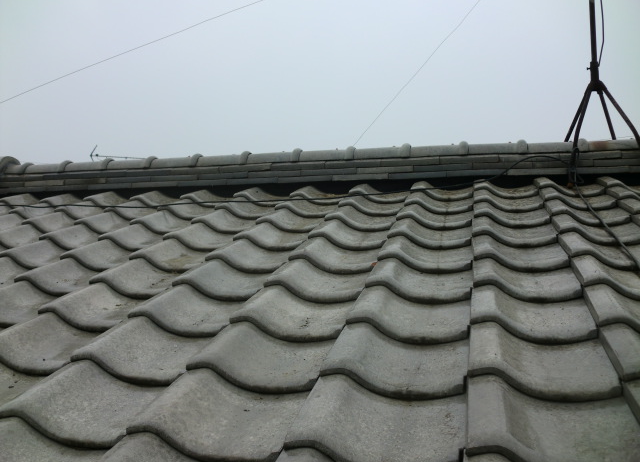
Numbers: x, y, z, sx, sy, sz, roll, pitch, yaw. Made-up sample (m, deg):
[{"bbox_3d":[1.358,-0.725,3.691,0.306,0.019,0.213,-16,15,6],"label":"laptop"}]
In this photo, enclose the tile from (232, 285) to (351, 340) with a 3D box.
[{"bbox_3d":[-0.031,0.190,1.573,0.285,0.060,0.285,-1,11,14],"label":"tile"}]

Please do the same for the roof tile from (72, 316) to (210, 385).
[{"bbox_3d":[-0.339,0.252,1.432,0.285,0.063,0.280,-1,11,14],"label":"roof tile"}]

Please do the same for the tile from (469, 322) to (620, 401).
[{"bbox_3d":[0.428,0.231,1.222,0.285,0.060,0.285,-1,11,14],"label":"tile"}]

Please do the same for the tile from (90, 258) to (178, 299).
[{"bbox_3d":[-0.475,0.128,1.924,0.285,0.060,0.285,-1,11,14],"label":"tile"}]

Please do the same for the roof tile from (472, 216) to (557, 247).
[{"bbox_3d":[0.648,-0.001,2.110,0.285,0.060,0.285,-1,11,14],"label":"roof tile"}]

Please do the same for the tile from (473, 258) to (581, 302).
[{"bbox_3d":[0.545,0.116,1.666,0.285,0.060,0.285,-1,11,14],"label":"tile"}]

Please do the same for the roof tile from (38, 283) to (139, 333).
[{"bbox_3d":[-0.536,0.192,1.718,0.285,0.063,0.280,-1,11,14],"label":"roof tile"}]

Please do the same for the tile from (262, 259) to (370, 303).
[{"bbox_3d":[0.027,0.129,1.808,0.285,0.063,0.280,-1,11,14],"label":"tile"}]

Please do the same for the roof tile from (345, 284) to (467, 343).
[{"bbox_3d":[0.230,0.187,1.522,0.285,0.063,0.280,-1,11,14],"label":"roof tile"}]

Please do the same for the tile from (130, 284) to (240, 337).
[{"bbox_3d":[-0.281,0.187,1.638,0.285,0.060,0.285,-1,11,14],"label":"tile"}]

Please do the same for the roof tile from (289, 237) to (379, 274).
[{"bbox_3d":[0.081,0.069,2.017,0.285,0.060,0.285,-1,11,14],"label":"roof tile"}]

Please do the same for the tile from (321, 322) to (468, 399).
[{"bbox_3d":[0.174,0.250,1.301,0.285,0.063,0.280,-1,11,14],"label":"tile"}]

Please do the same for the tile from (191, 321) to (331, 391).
[{"bbox_3d":[-0.086,0.253,1.367,0.285,0.063,0.280,-1,11,14],"label":"tile"}]

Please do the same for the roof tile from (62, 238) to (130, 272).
[{"bbox_3d":[-0.672,0.073,2.211,0.285,0.060,0.285,-1,11,14],"label":"roof tile"}]

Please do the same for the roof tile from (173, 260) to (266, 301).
[{"bbox_3d":[-0.230,0.132,1.873,0.285,0.063,0.280,-1,11,14],"label":"roof tile"}]

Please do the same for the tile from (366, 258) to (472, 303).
[{"bbox_3d":[0.287,0.126,1.742,0.285,0.063,0.280,-1,11,14],"label":"tile"}]

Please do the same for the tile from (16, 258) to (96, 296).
[{"bbox_3d":[-0.734,0.134,2.003,0.285,0.063,0.280,-1,11,14],"label":"tile"}]

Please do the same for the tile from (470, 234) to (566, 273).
[{"bbox_3d":[0.599,0.064,1.898,0.285,0.063,0.280,-1,11,14],"label":"tile"}]

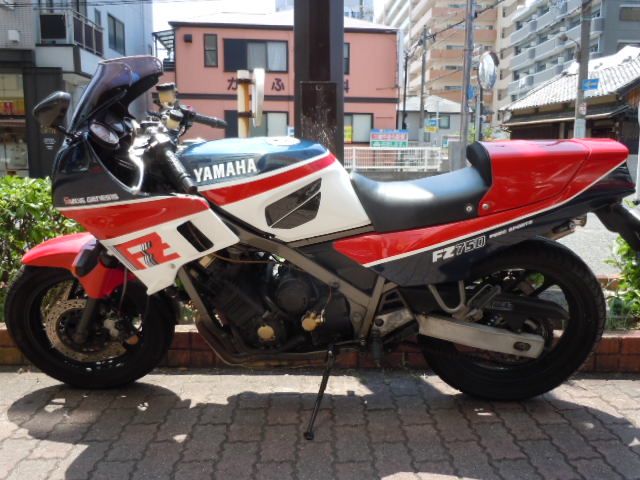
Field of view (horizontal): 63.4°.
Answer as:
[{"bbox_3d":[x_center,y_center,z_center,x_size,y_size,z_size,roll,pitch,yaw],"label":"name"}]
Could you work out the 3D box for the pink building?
[{"bbox_3d":[-1.798,-6.658,24.291,9.300,7.300,7.500,0,9,-5],"label":"pink building"}]

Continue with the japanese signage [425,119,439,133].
[{"bbox_3d":[4.738,-4.853,22.000,0.600,0.530,0.060,0,9,-2],"label":"japanese signage"}]

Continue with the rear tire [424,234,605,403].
[{"bbox_3d":[0.664,0.287,1.830,0.665,0.665,0.135,1,22,2],"label":"rear tire"}]

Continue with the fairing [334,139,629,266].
[{"bbox_3d":[0.491,-0.143,1.664,0.870,0.385,0.320,1,22,2],"label":"fairing"}]

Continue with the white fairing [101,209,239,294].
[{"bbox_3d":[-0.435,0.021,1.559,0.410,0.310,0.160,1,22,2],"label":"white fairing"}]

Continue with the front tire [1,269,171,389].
[{"bbox_3d":[-0.820,0.294,1.882,0.600,0.600,0.125,-2,25,-5],"label":"front tire"}]

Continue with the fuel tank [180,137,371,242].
[{"bbox_3d":[-0.128,-0.191,1.668,0.590,0.305,0.360,1,22,2],"label":"fuel tank"}]

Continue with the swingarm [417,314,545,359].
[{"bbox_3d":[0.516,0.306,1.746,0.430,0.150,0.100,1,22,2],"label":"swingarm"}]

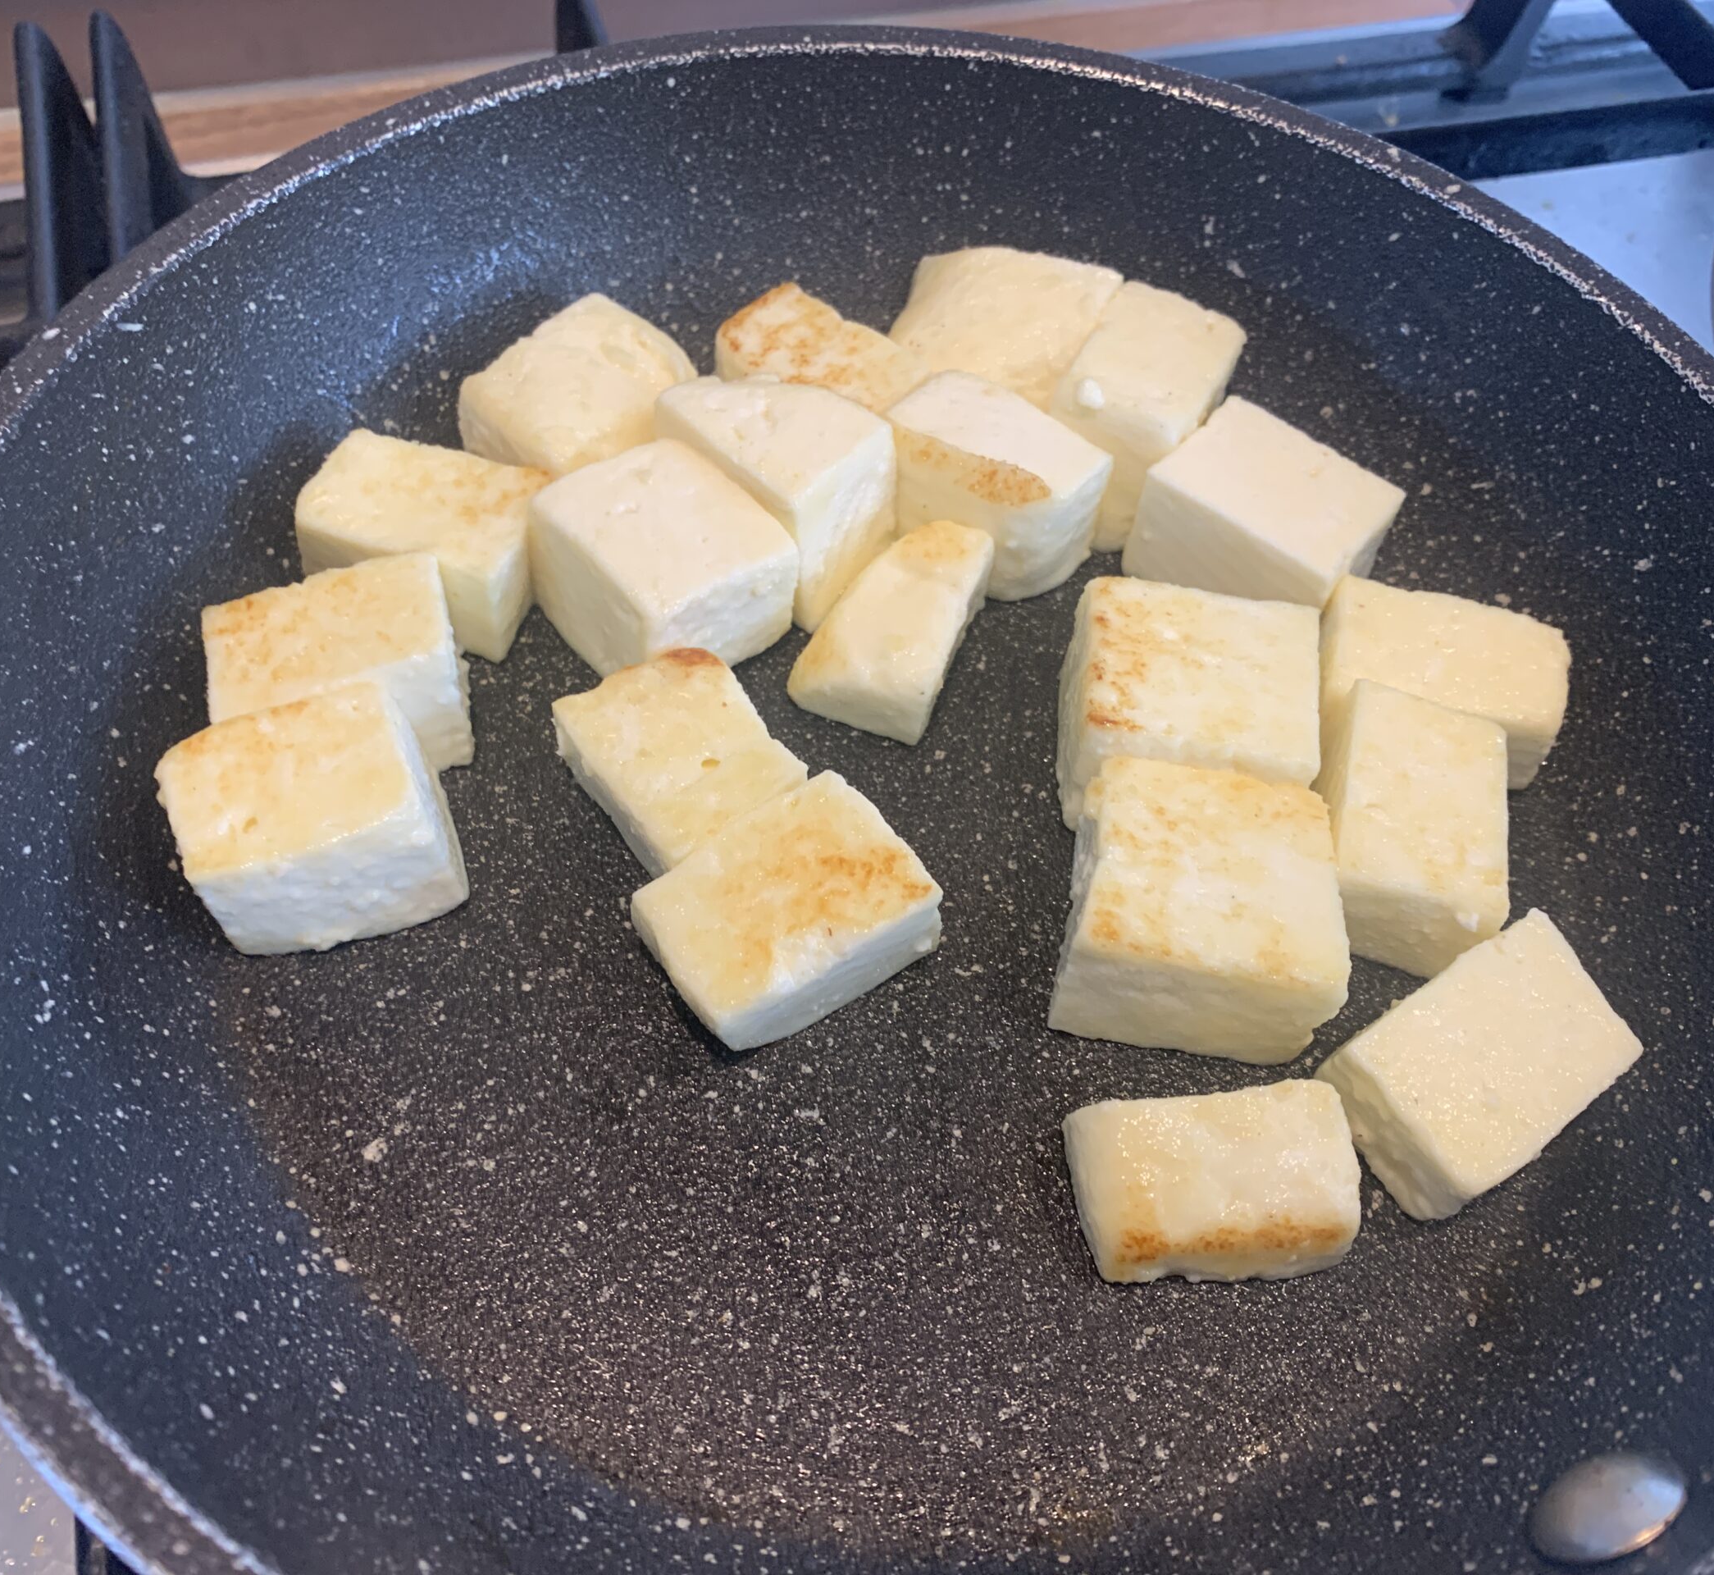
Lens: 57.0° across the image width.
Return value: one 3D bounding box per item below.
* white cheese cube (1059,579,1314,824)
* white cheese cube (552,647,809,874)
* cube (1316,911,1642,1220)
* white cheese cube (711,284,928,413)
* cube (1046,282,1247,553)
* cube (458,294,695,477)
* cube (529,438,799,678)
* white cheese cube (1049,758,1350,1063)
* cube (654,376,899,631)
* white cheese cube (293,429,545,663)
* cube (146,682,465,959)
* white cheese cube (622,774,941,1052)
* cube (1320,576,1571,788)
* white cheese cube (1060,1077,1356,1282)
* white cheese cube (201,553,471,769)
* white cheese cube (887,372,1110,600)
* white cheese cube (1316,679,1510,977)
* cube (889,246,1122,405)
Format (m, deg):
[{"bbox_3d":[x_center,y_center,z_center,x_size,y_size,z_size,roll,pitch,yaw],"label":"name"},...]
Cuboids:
[{"bbox_3d":[0.049,-0.011,0.234,0.033,0.022,0.029,7,56,-1],"label":"white cheese cube"},{"bbox_3d":[-0.025,-0.005,0.230,0.025,0.011,0.028,-29,62,-23],"label":"white cheese cube"},{"bbox_3d":[0.083,0.037,0.210,0.036,0.012,0.023,-29,68,-20],"label":"cube"},{"bbox_3d":[-0.006,-0.065,0.266,0.030,0.021,0.021,35,60,17],"label":"white cheese cube"},{"bbox_3d":[0.043,-0.057,0.247,0.021,0.025,0.029,25,58,11],"label":"cube"},{"bbox_3d":[-0.041,-0.057,0.243,0.023,0.018,0.031,37,61,18],"label":"cube"},{"bbox_3d":[-0.029,-0.033,0.242,0.027,0.021,0.031,-33,63,-25],"label":"cube"},{"bbox_3d":[0.043,0.016,0.201,0.031,0.022,0.029,8,57,0],"label":"white cheese cube"},{"bbox_3d":[-0.012,-0.044,0.232,0.028,0.028,0.021,37,61,18],"label":"cube"},{"bbox_3d":[-0.066,-0.037,0.241,0.033,0.021,0.019,22,55,6],"label":"white cheese cube"},{"bbox_3d":[-0.073,0.005,0.212,0.030,0.023,0.021,-18,60,-12],"label":"cube"},{"bbox_3d":[-0.010,0.016,0.216,0.034,0.013,0.025,-29,62,-22],"label":"white cheese cube"},{"bbox_3d":[0.084,-0.016,0.230,0.032,0.014,0.021,15,57,5],"label":"cube"},{"bbox_3d":[0.042,0.047,0.186,0.030,0.013,0.018,-3,57,-7],"label":"white cheese cube"},{"bbox_3d":[-0.075,-0.017,0.227,0.033,0.023,0.021,-13,58,-12],"label":"white cheese cube"},{"bbox_3d":[0.022,-0.050,0.257,0.032,0.021,0.017,37,59,22],"label":"white cheese cube"},{"bbox_3d":[0.073,0.006,0.211,0.021,0.020,0.030,14,57,4],"label":"white cheese cube"},{"bbox_3d":[0.022,-0.065,0.252,0.031,0.022,0.029,18,57,7],"label":"cube"}]

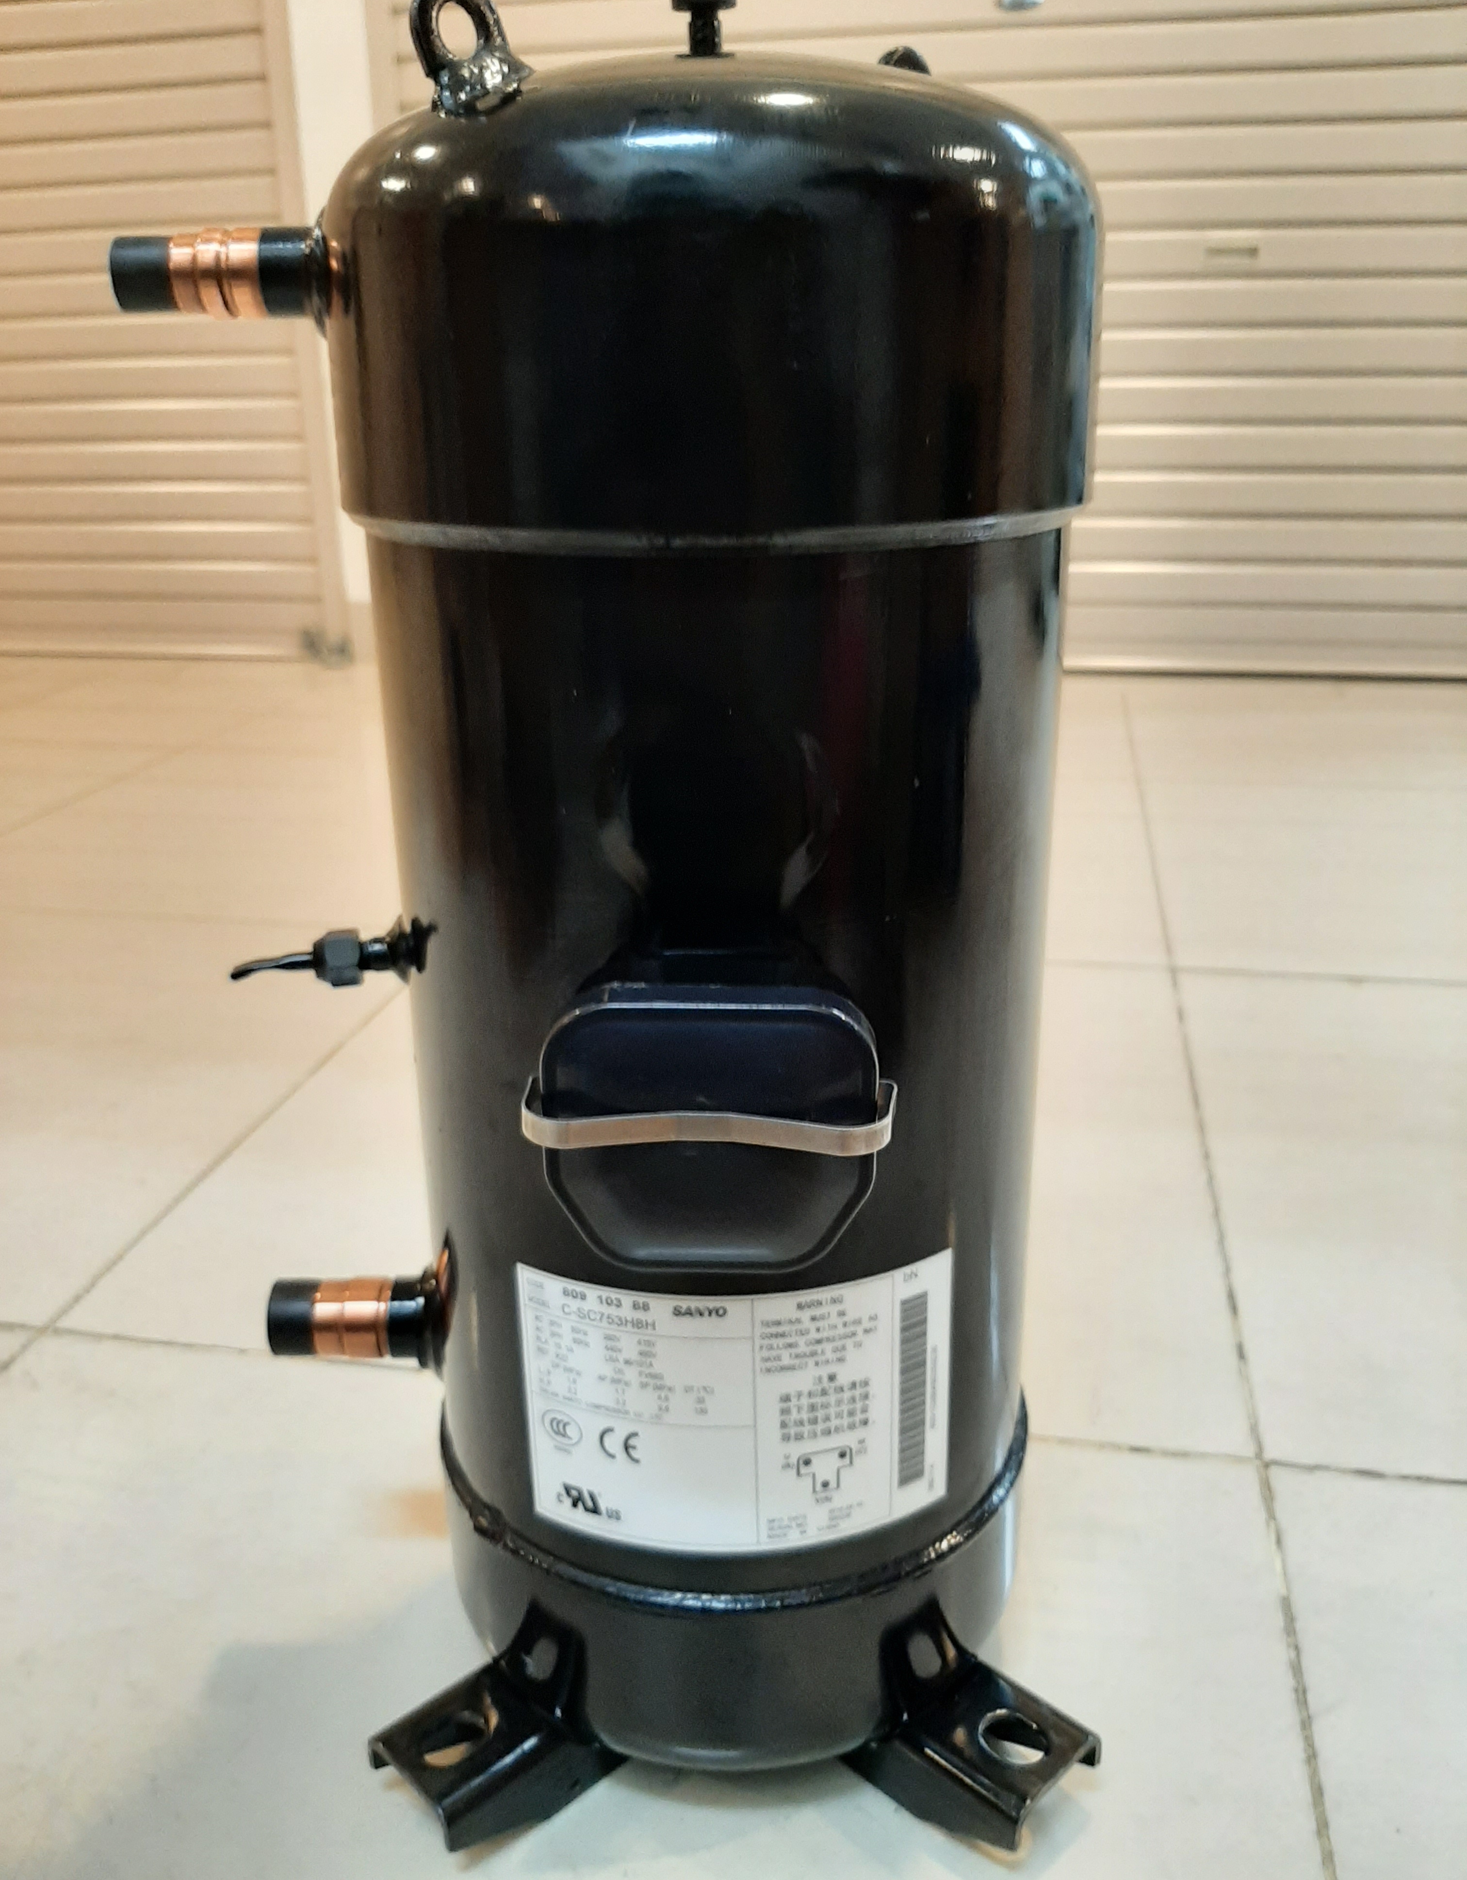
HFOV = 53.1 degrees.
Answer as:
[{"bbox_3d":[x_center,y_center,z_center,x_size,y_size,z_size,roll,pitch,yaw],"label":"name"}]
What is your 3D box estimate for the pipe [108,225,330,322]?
[{"bbox_3d":[-0.146,-0.199,0.438,0.070,0.029,0.029,-1,19,0],"label":"pipe"}]

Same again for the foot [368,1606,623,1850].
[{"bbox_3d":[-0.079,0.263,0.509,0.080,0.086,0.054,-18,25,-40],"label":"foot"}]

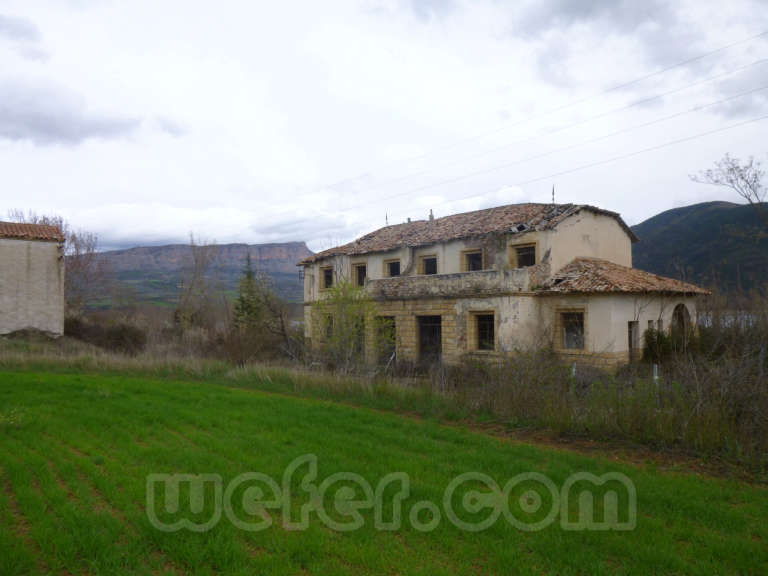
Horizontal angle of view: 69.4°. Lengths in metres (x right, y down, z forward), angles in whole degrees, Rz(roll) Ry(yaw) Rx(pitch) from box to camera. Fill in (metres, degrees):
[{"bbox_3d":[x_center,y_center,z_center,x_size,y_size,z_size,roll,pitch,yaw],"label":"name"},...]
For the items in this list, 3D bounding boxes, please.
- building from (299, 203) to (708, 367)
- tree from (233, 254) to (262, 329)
[{"bbox_3d":[5.493,-0.232,37.363,13.710,8.870,25.070,1,-3,-43],"label":"building"},{"bbox_3d":[-10.601,0.853,43.000,2.500,6.900,2.500,-1,-2,0],"label":"tree"}]

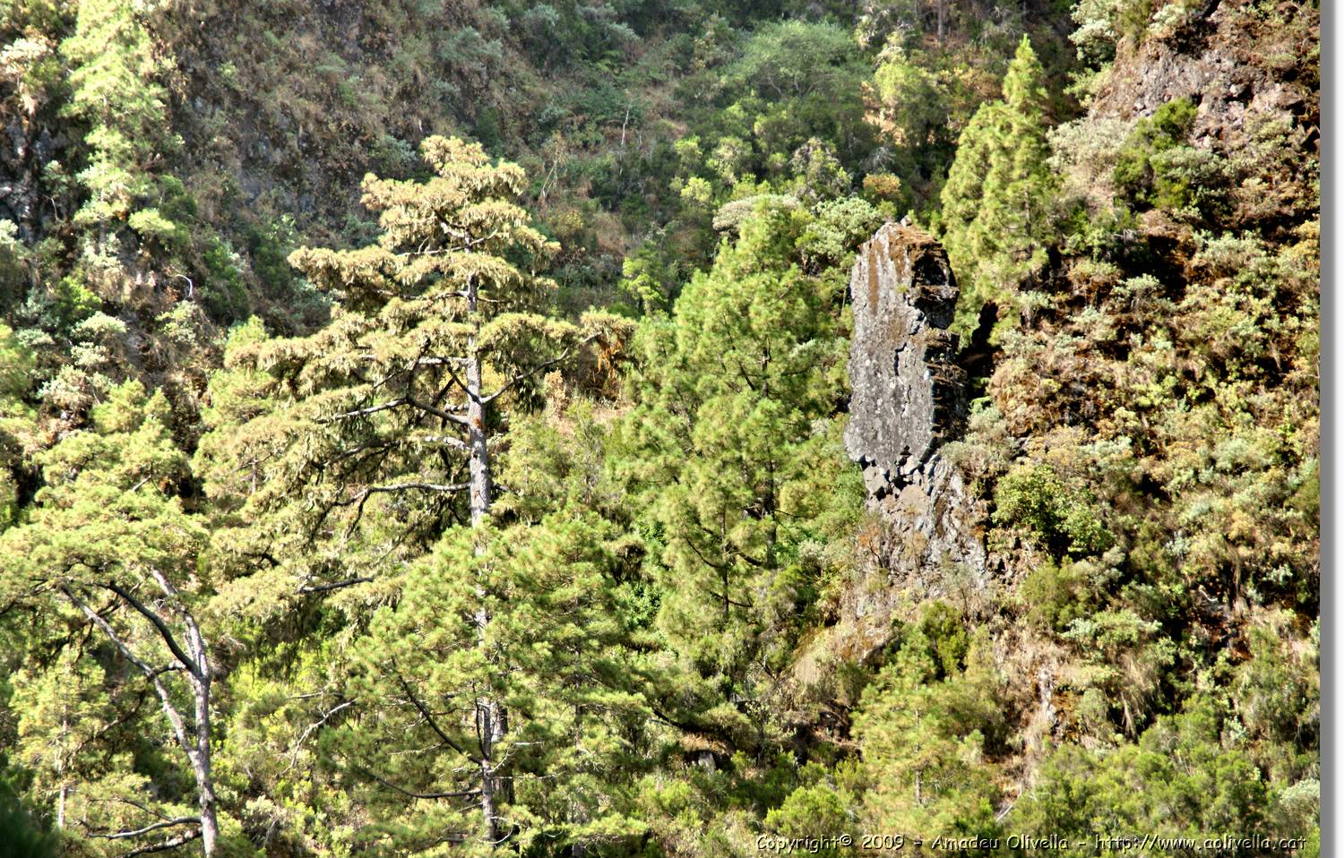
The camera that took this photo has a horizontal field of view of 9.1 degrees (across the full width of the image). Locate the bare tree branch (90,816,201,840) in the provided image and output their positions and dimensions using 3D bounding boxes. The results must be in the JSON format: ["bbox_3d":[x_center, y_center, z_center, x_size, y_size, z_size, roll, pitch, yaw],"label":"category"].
[{"bbox_3d":[-14.735,11.165,235.000,3.100,0.700,0.800,-1,0,0],"label":"bare tree branch"}]

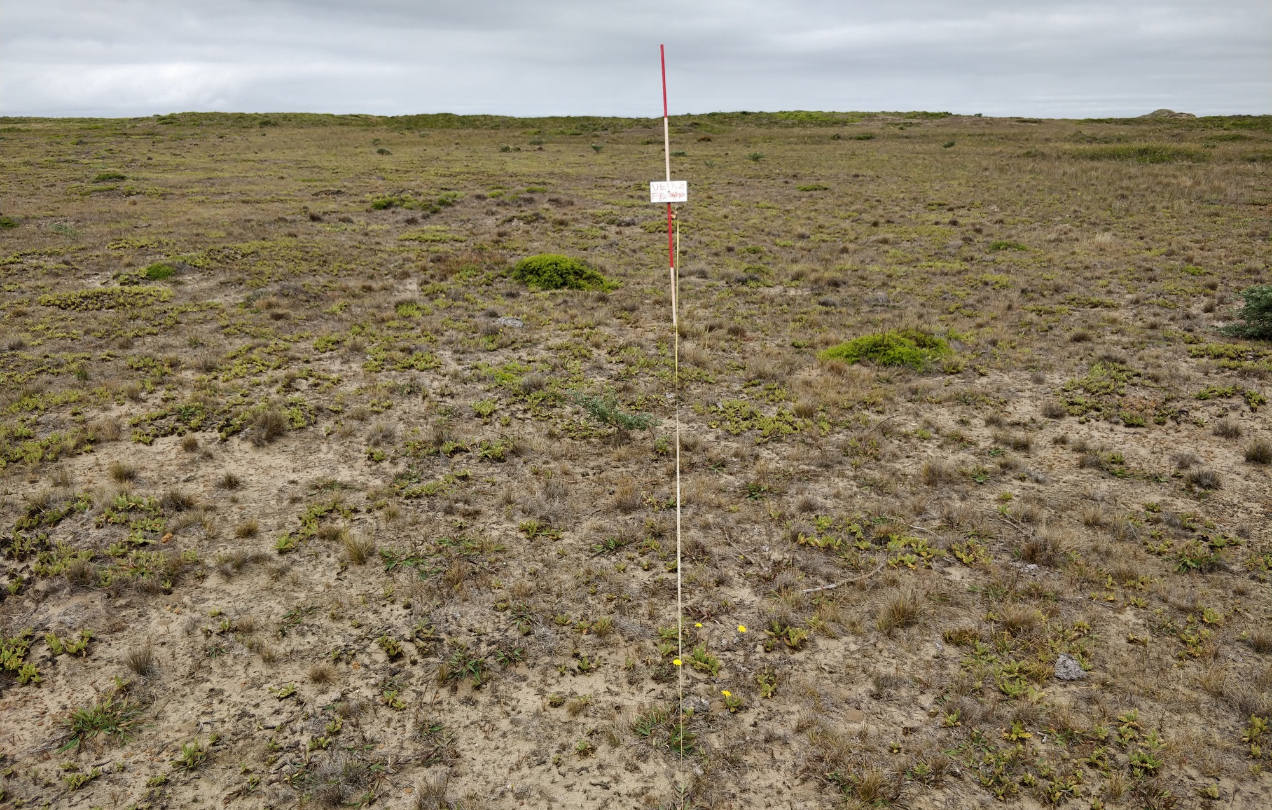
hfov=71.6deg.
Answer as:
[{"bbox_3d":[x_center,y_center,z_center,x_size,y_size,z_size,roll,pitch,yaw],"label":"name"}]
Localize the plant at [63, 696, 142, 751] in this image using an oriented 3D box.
[{"bbox_3d":[-1.297,0.756,2.137,0.180,0.065,0.160,0,18,0],"label":"plant"}]

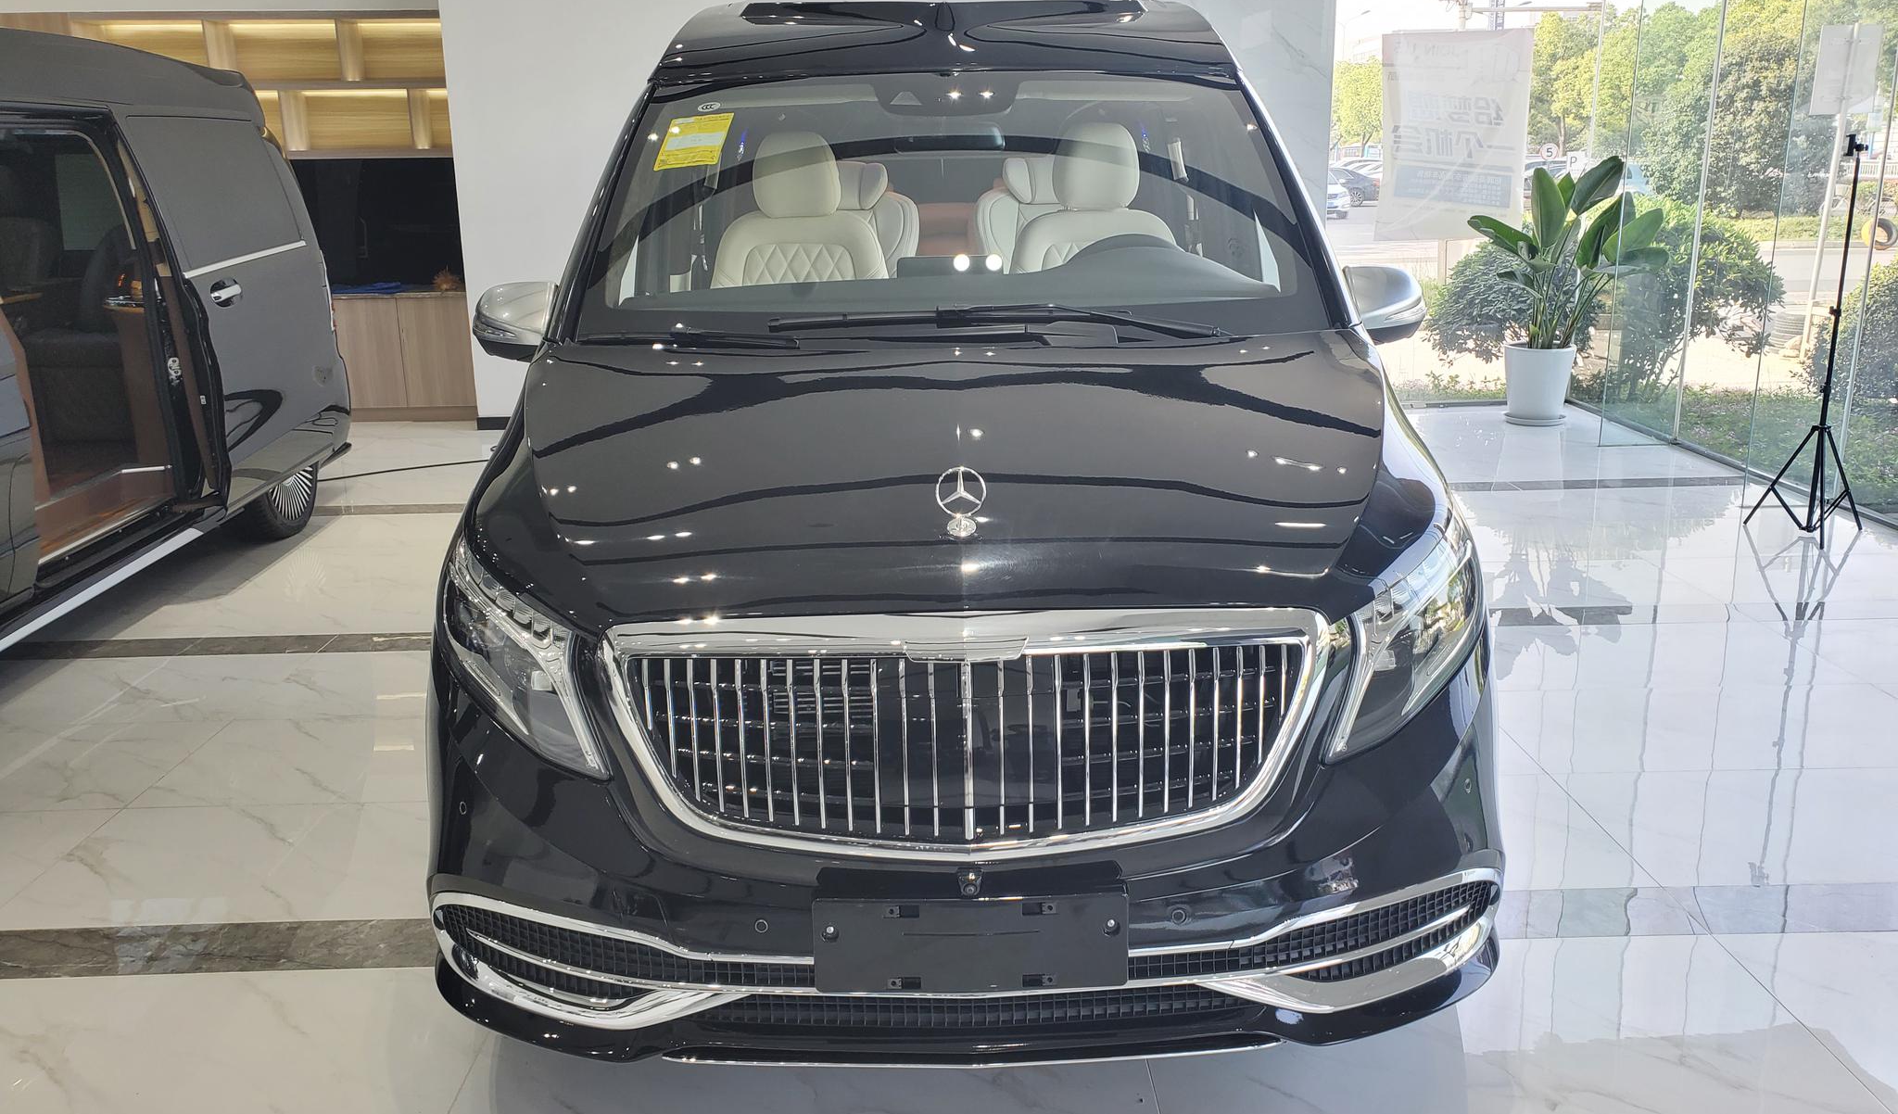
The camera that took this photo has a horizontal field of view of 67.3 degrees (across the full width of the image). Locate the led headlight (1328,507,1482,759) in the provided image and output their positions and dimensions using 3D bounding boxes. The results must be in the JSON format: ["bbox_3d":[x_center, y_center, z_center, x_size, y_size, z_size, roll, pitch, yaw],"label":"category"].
[{"bbox_3d":[0.750,0.105,2.362,0.340,0.330,0.420,-1,15,0],"label":"led headlight"}]

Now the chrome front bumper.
[{"bbox_3d":[0.042,0.649,2.324,1.840,0.200,0.370,-1,15,0],"label":"chrome front bumper"}]

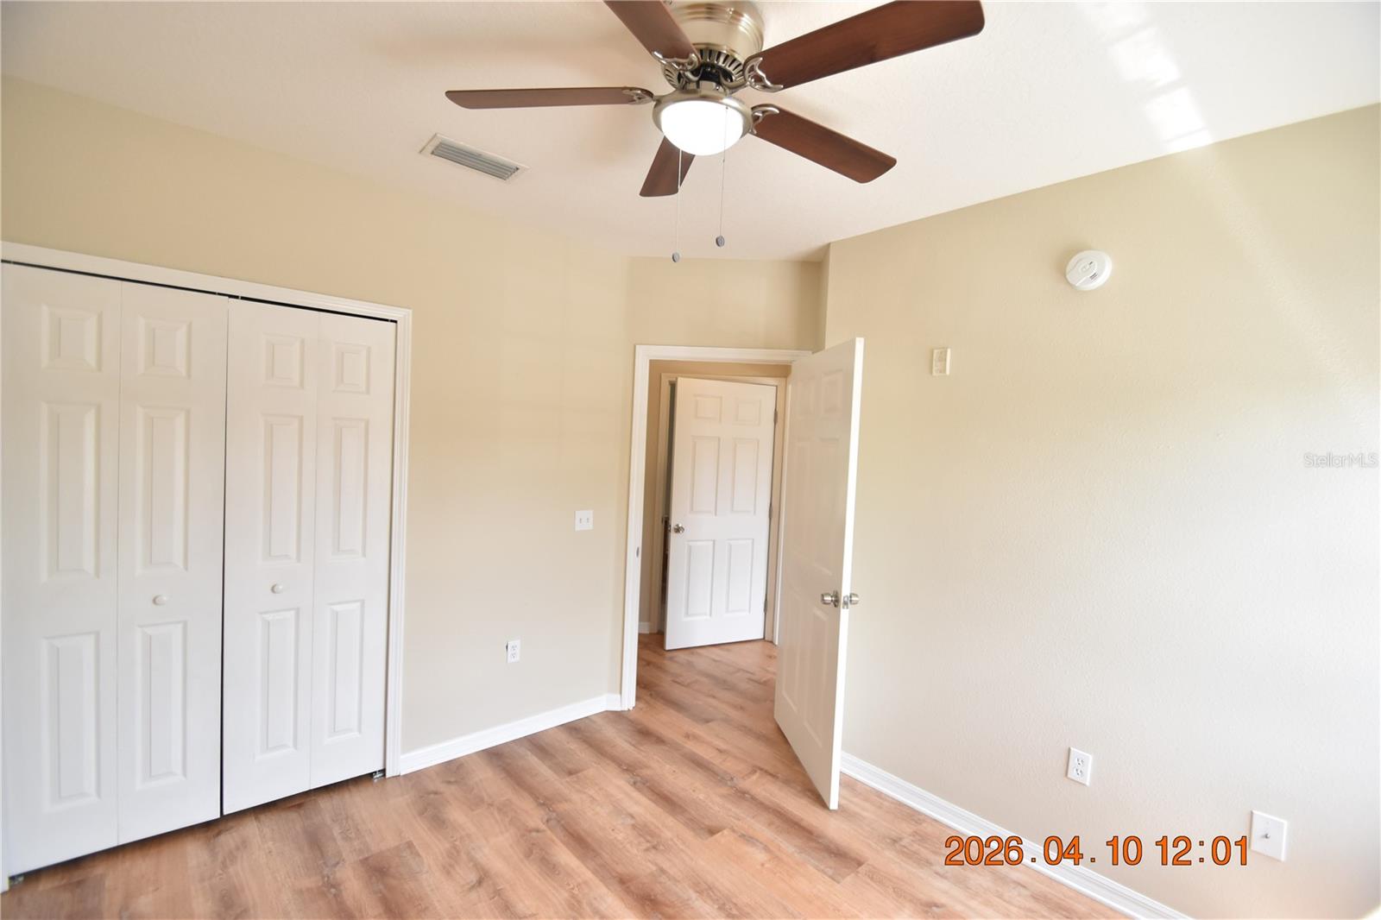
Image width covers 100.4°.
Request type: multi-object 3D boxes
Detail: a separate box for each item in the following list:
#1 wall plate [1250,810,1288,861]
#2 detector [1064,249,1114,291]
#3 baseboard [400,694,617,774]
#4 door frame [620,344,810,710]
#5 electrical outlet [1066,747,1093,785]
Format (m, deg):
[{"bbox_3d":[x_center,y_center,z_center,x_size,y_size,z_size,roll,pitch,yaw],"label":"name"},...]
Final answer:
[{"bbox_3d":[1.788,1.163,1.779,0.010,0.122,0.076,0,3,-44],"label":"wall plate"},{"bbox_3d":[1.463,-0.695,2.111,0.045,0.140,0.140,0,3,-44],"label":"detector"},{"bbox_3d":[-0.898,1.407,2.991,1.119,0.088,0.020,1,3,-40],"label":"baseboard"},{"bbox_3d":[0.141,0.424,3.344,0.996,2.117,0.130,3,2,3],"label":"door frame"},{"bbox_3d":[1.447,1.139,2.138,0.010,0.114,0.070,0,3,-44],"label":"electrical outlet"}]

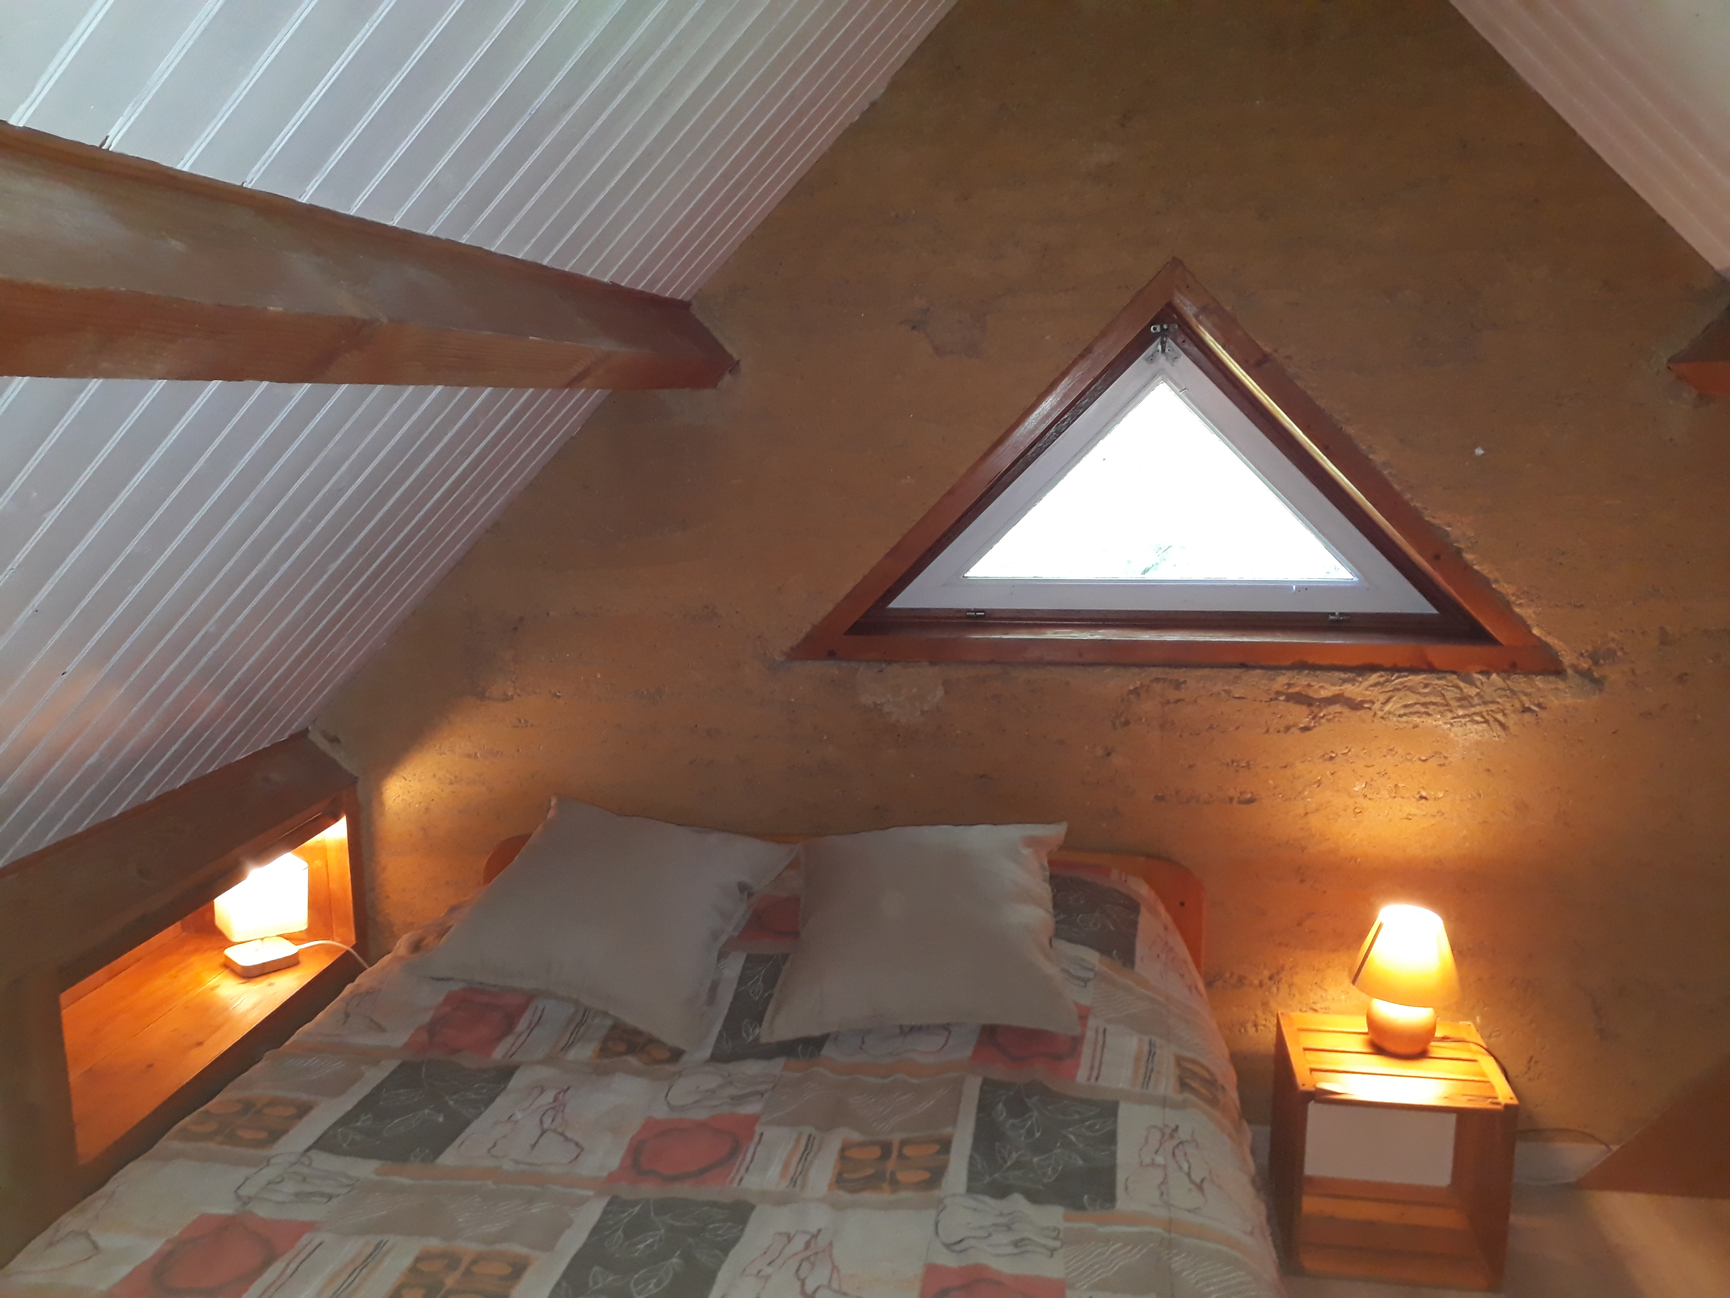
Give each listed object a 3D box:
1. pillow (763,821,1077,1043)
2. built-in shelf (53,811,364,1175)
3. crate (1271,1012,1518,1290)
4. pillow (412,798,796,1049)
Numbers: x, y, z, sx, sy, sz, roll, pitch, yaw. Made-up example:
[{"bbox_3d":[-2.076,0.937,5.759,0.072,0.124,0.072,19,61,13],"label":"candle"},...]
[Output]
[{"bbox_3d":[0.112,0.506,2.474,0.535,0.150,0.525,-4,32,9],"label":"pillow"},{"bbox_3d":[-1.371,0.596,2.549,0.384,0.315,0.916,1,11,7],"label":"built-in shelf"},{"bbox_3d":[0.989,0.945,2.580,0.370,0.367,0.311,1,11,9],"label":"crate"},{"bbox_3d":[-0.467,0.485,2.529,0.535,0.150,0.525,10,33,13],"label":"pillow"}]

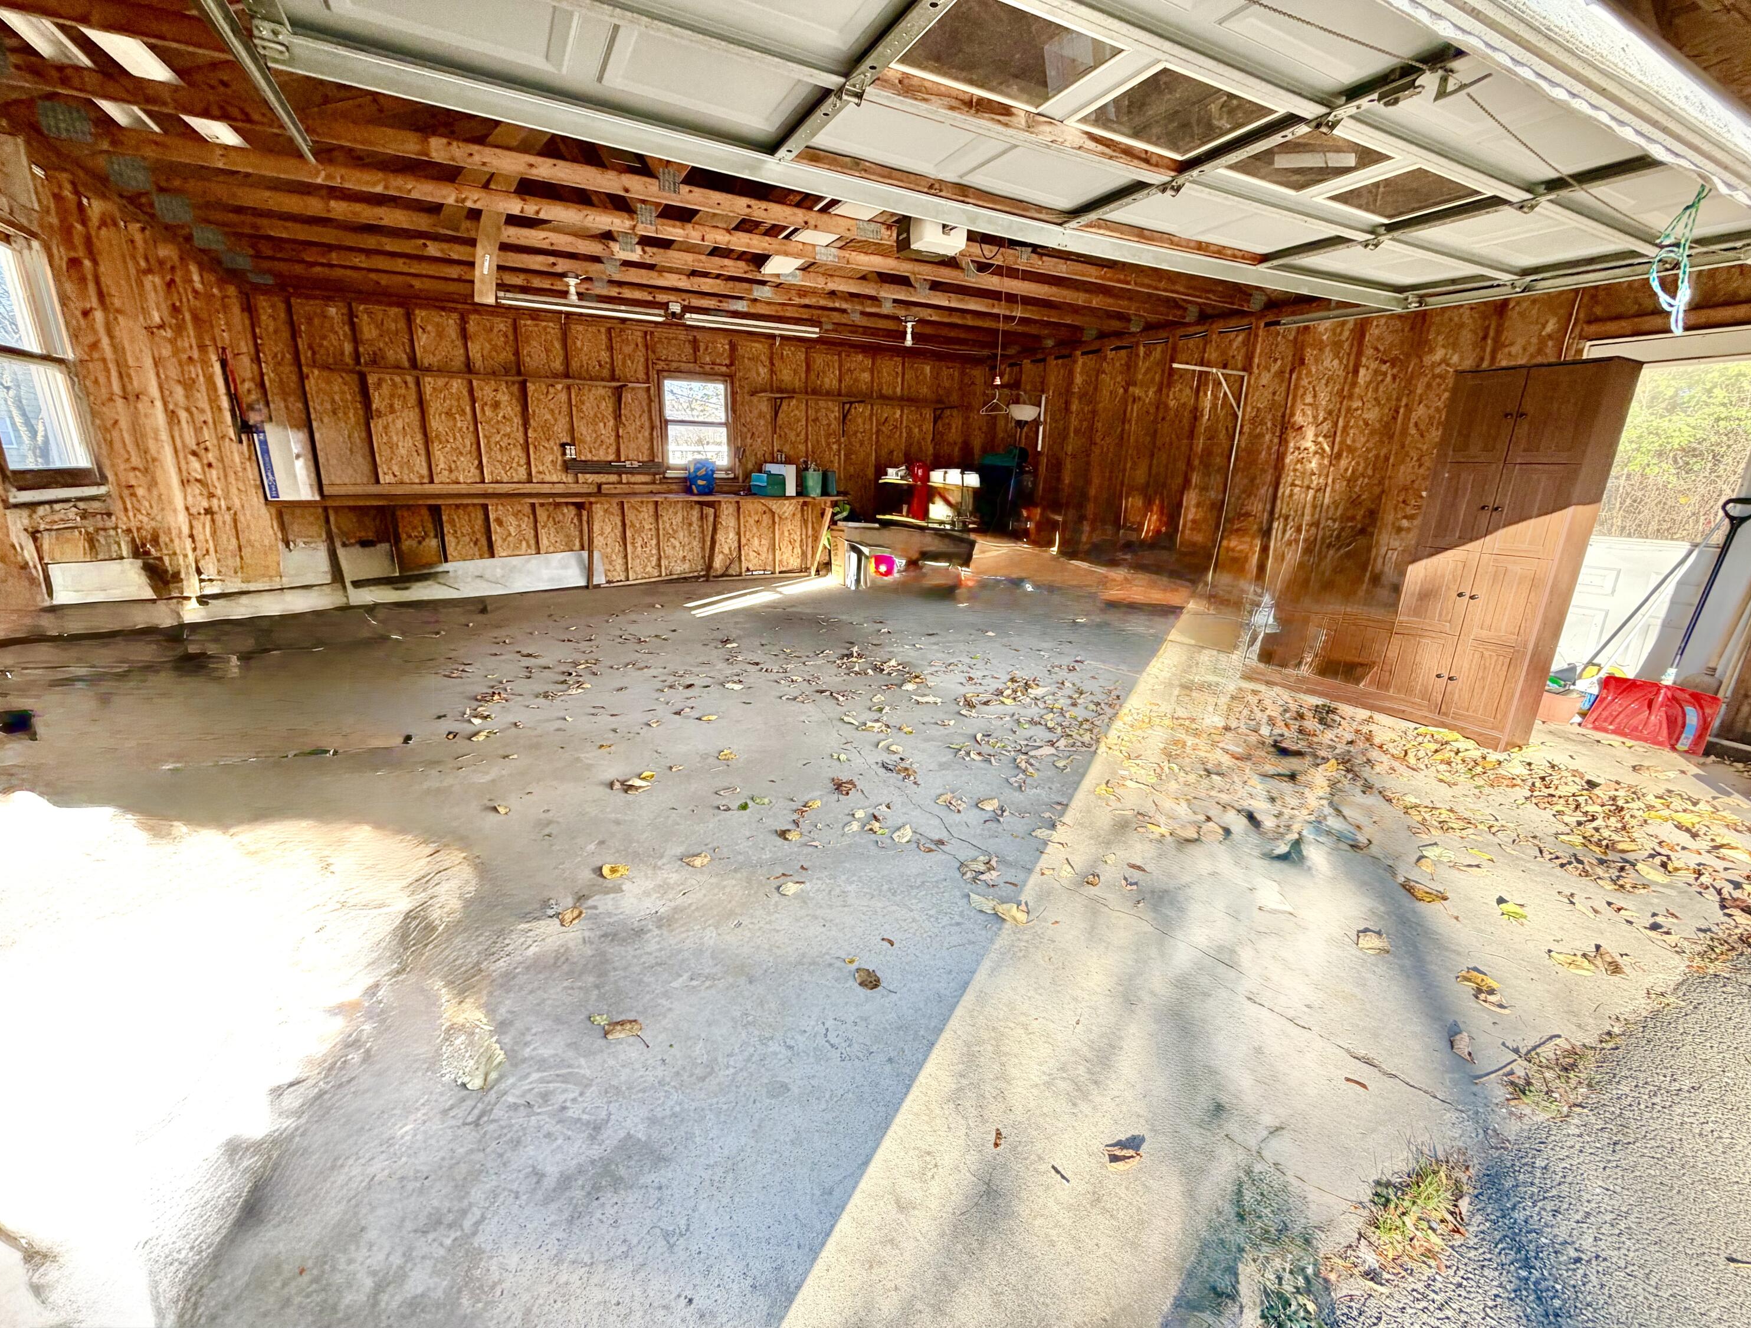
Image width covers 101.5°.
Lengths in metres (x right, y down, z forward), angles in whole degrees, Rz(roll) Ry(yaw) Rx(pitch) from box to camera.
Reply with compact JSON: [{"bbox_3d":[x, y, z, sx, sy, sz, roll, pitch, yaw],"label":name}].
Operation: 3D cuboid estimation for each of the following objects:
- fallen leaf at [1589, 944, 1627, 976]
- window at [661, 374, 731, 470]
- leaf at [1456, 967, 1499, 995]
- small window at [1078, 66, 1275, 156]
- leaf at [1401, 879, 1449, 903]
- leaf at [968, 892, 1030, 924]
[{"bbox_3d":[2.127,0.875,2.087,0.095,0.045,0.070,13,20,34],"label":"fallen leaf"},{"bbox_3d":[-1.873,-2.539,7.594,0.740,0.940,0.080,-8,19,-28],"label":"window"},{"bbox_3d":[1.695,0.889,2.020,0.100,0.033,0.060,9,18,25],"label":"leaf"},{"bbox_3d":[0.840,-1.528,2.002,0.465,0.030,0.345,-8,19,-28],"label":"small window"},{"bbox_3d":[1.846,0.771,2.422,0.065,0.035,0.125,-4,17,-19],"label":"leaf"},{"bbox_3d":[0.394,0.779,2.305,0.215,0.030,0.090,12,20,32],"label":"leaf"}]

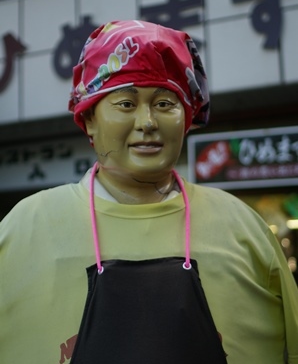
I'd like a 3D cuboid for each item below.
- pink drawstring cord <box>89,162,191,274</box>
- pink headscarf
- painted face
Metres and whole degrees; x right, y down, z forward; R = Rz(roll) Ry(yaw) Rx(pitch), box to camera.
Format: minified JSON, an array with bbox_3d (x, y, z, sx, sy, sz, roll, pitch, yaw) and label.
[{"bbox_3d":[-0.019,0.063,1.180,0.180,0.214,0.180,0,-9,-9],"label":"pink drawstring cord"},{"bbox_3d":[-0.020,-0.199,1.250,0.250,0.205,0.260,1,-8,-12],"label":"pink headscarf"},{"bbox_3d":[-0.024,-0.084,1.175,0.163,0.168,0.130,1,-8,-13],"label":"painted face"}]

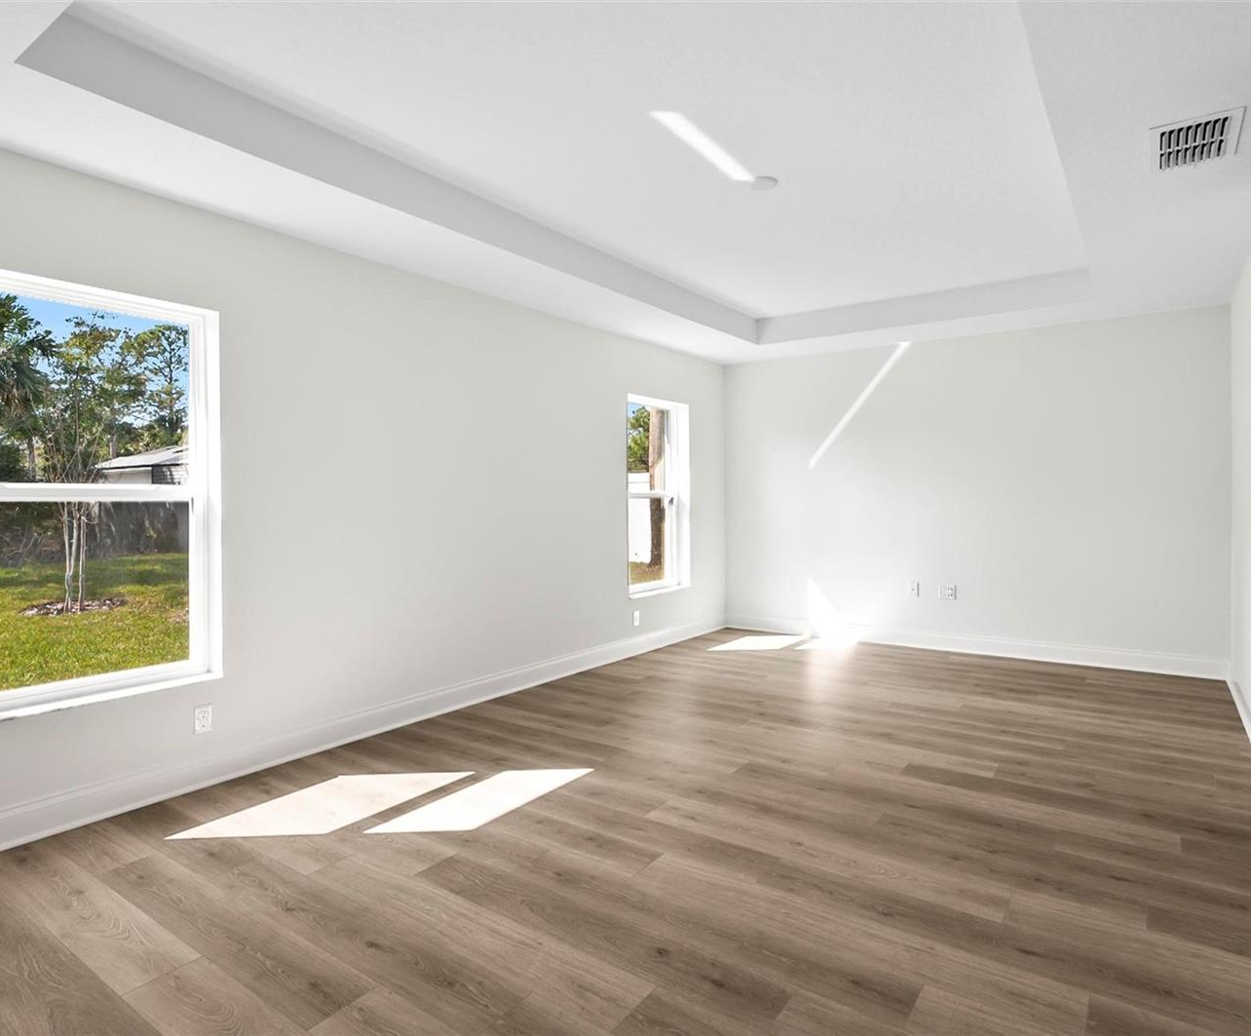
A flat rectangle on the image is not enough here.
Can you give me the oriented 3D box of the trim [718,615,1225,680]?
[{"bbox_3d":[2.435,0.983,5.478,3.560,0.140,0.030,1,2,33],"label":"trim"}]

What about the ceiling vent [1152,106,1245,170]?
[{"bbox_3d":[1.982,-1.300,2.415,0.230,0.030,0.380,1,2,38],"label":"ceiling vent"}]

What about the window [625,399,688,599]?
[{"bbox_3d":[0.255,-0.180,5.713,0.120,1.574,0.879,1,2,38],"label":"window"}]

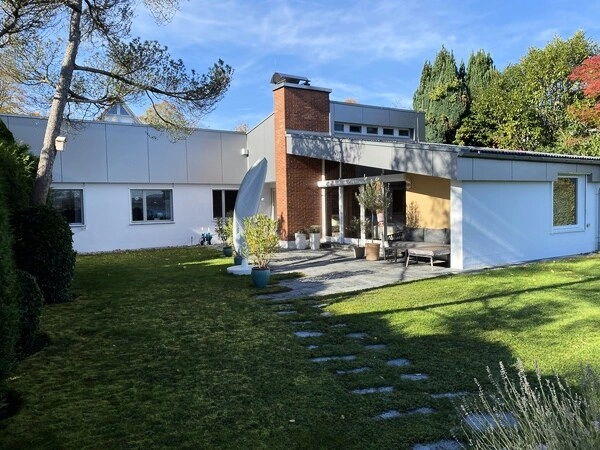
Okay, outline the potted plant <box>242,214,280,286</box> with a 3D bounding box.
[{"bbox_3d":[-0.752,0.491,8.620,0.686,1.390,0.665,-1,3,0],"label":"potted plant"}]

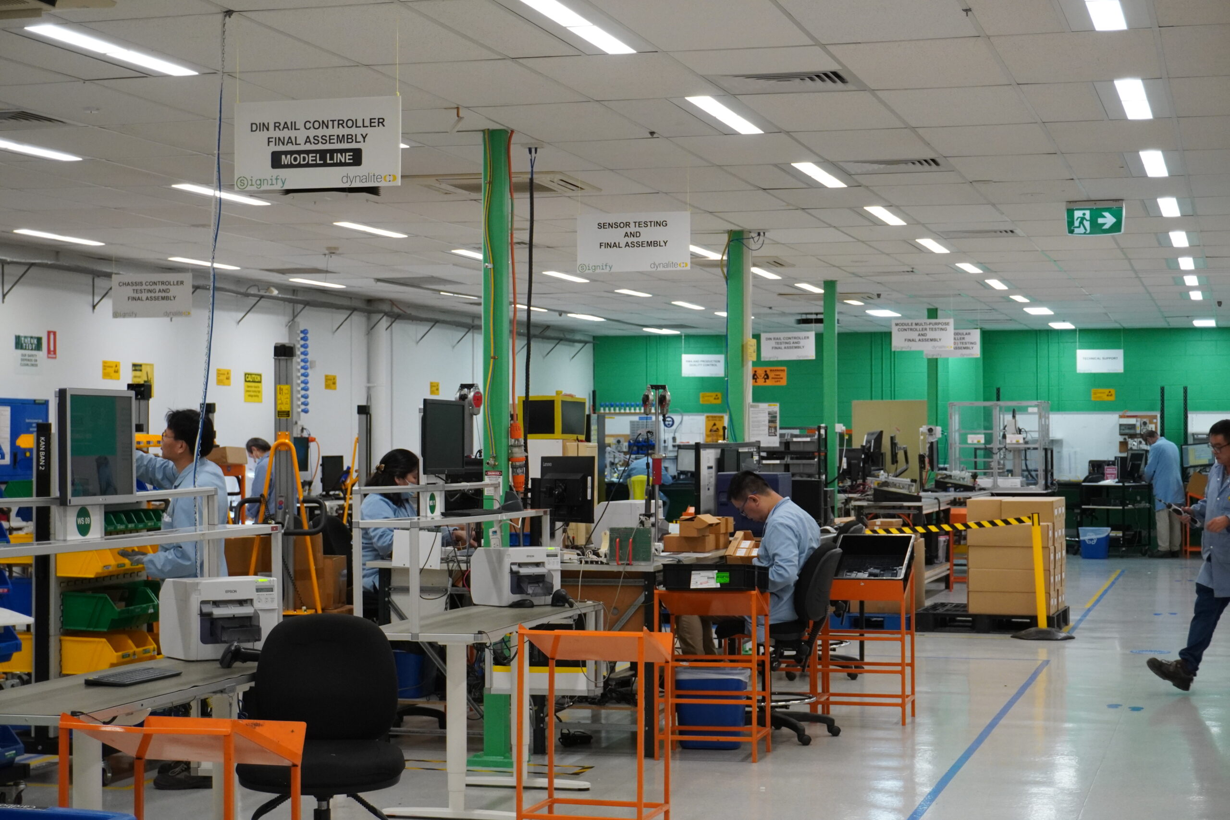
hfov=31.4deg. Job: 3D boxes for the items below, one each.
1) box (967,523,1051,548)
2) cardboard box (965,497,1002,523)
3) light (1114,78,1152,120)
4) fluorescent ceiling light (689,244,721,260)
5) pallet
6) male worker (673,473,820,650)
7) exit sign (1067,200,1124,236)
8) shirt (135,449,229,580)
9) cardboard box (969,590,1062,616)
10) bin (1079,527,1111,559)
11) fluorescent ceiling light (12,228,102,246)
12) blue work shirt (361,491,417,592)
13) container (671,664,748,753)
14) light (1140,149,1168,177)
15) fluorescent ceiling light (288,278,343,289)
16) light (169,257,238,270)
[{"bbox_3d":[3.280,1.037,18.136,0.660,0.184,0.275,0,-1,18],"label":"box"},{"bbox_3d":[3.020,0.812,17.680,0.275,0.178,0.380,0,-1,18],"label":"cardboard box"},{"bbox_3d":[2.323,-1.386,9.771,0.125,0.045,1.200,0,-1,16],"label":"light"},{"bbox_3d":[0.723,-1.287,17.772,0.113,0.060,1.160,0,-1,16],"label":"fluorescent ceiling light"},{"bbox_3d":[3.136,1.732,18.120,1.140,0.155,1.060,0,-1,17],"label":"pallet"},{"bbox_3d":[0.717,0.864,11.666,0.770,1.075,0.500,0,-1,16],"label":"male worker"},{"bbox_3d":[3.062,-1.223,13.942,0.360,0.215,0.090,0,-1,16],"label":"exit sign"},{"bbox_3d":[-1.940,0.475,9.680,0.500,0.590,0.500,0,-1,-7],"label":"shirt"},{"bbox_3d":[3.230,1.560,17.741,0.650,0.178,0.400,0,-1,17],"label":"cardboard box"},{"bbox_3d":[6.313,1.747,28.756,0.410,0.415,0.320,0,-1,16],"label":"bin"},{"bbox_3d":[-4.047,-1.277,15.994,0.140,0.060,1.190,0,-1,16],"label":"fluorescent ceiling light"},{"bbox_3d":[-1.115,0.682,11.350,0.430,0.540,0.450,0,-1,16],"label":"blue work shirt"},{"bbox_3d":[0.507,1.532,11.240,0.355,0.390,0.260,0,-1,16],"label":"container"},{"bbox_3d":[2.981,-1.371,12.077,0.113,0.060,1.160,0,-1,16],"label":"light"},{"bbox_3d":[-2.890,-1.248,21.311,0.113,0.060,1.160,0,-1,16],"label":"fluorescent ceiling light"},{"bbox_3d":[-3.547,-1.272,18.927,0.140,0.045,1.200,0,-1,16],"label":"light"}]

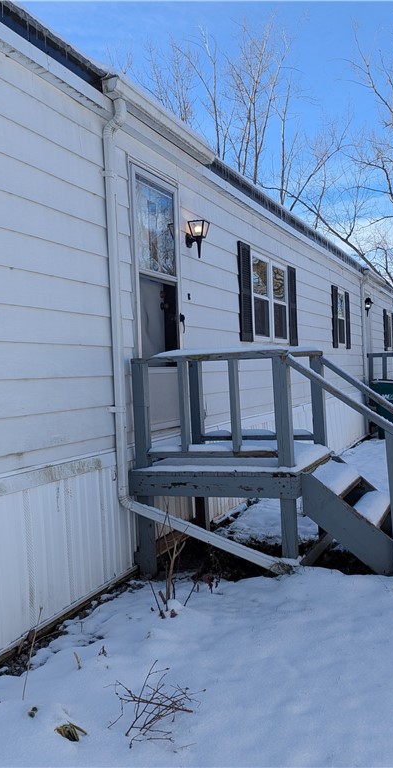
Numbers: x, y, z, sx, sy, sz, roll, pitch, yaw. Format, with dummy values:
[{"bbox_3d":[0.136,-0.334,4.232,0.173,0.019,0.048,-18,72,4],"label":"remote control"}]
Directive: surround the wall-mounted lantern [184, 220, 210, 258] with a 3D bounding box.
[{"bbox_3d":[0.013,-1.248,6.118,0.180,0.320,0.145,-2,0,22],"label":"wall-mounted lantern"}]

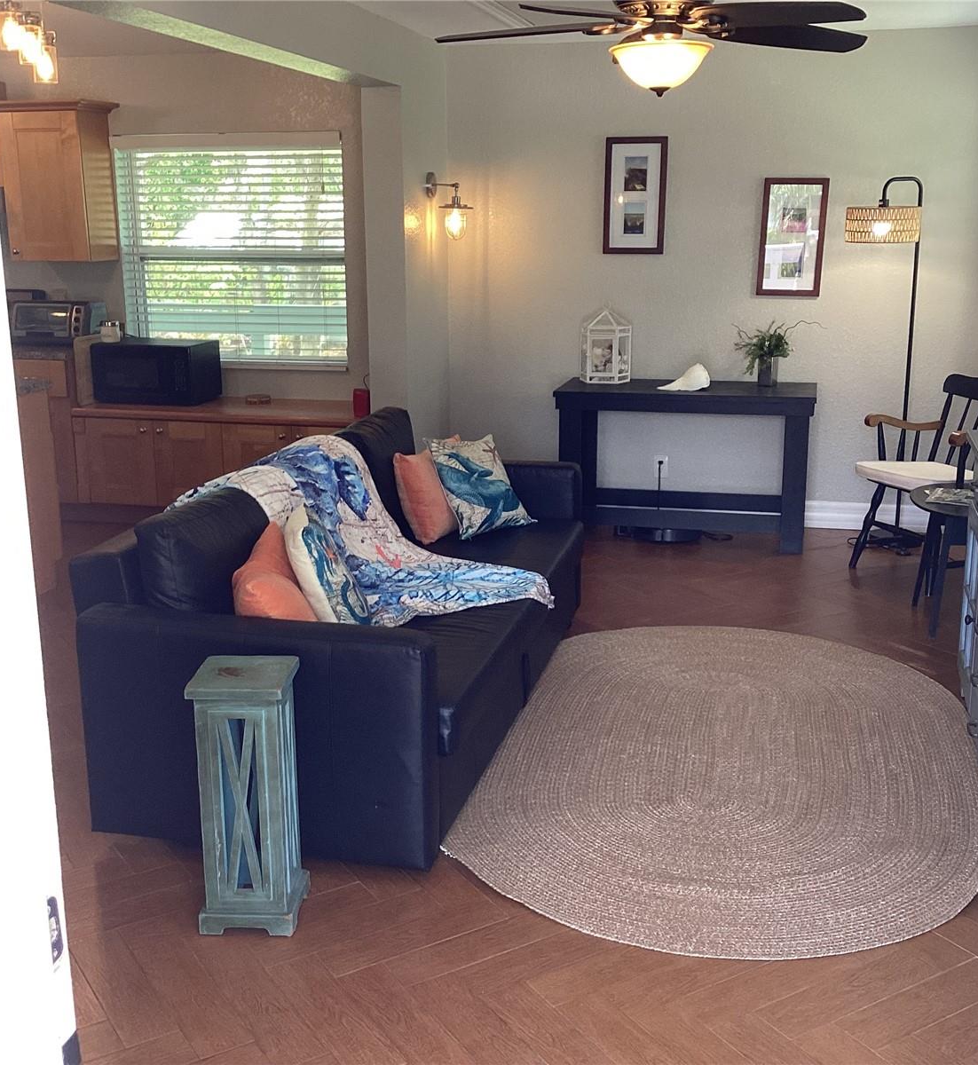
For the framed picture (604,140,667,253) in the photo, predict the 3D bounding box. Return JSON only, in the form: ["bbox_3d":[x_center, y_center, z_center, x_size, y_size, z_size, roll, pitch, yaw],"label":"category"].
[{"bbox_3d":[0.741,-1.706,6.448,0.310,0.570,0.025,3,14,14],"label":"framed picture"}]

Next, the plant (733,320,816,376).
[{"bbox_3d":[1.410,-0.911,6.299,0.380,0.290,0.290,3,14,14],"label":"plant"}]

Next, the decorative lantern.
[{"bbox_3d":[0.605,-0.961,6.493,0.240,0.385,0.215,3,14,14],"label":"decorative lantern"}]

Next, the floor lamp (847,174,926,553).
[{"bbox_3d":[1.886,-0.796,6.080,0.420,1.740,0.360,-2,13,-8],"label":"floor lamp"}]

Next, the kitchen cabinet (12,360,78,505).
[{"bbox_3d":[-2.353,-0.589,7.050,0.500,0.830,0.600,3,14,14],"label":"kitchen cabinet"}]

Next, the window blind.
[{"bbox_3d":[-1.408,-1.505,6.855,1.310,1.200,0.060,3,14,14],"label":"window blind"}]

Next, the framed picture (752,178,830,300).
[{"bbox_3d":[1.504,-1.458,6.301,0.308,0.570,0.025,3,14,14],"label":"framed picture"}]

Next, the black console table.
[{"bbox_3d":[0.990,-0.356,6.389,1.240,0.755,0.550,3,14,14],"label":"black console table"}]

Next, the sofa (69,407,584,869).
[{"bbox_3d":[-0.374,0.129,4.120,1.040,0.860,2.270,3,14,14],"label":"sofa"}]

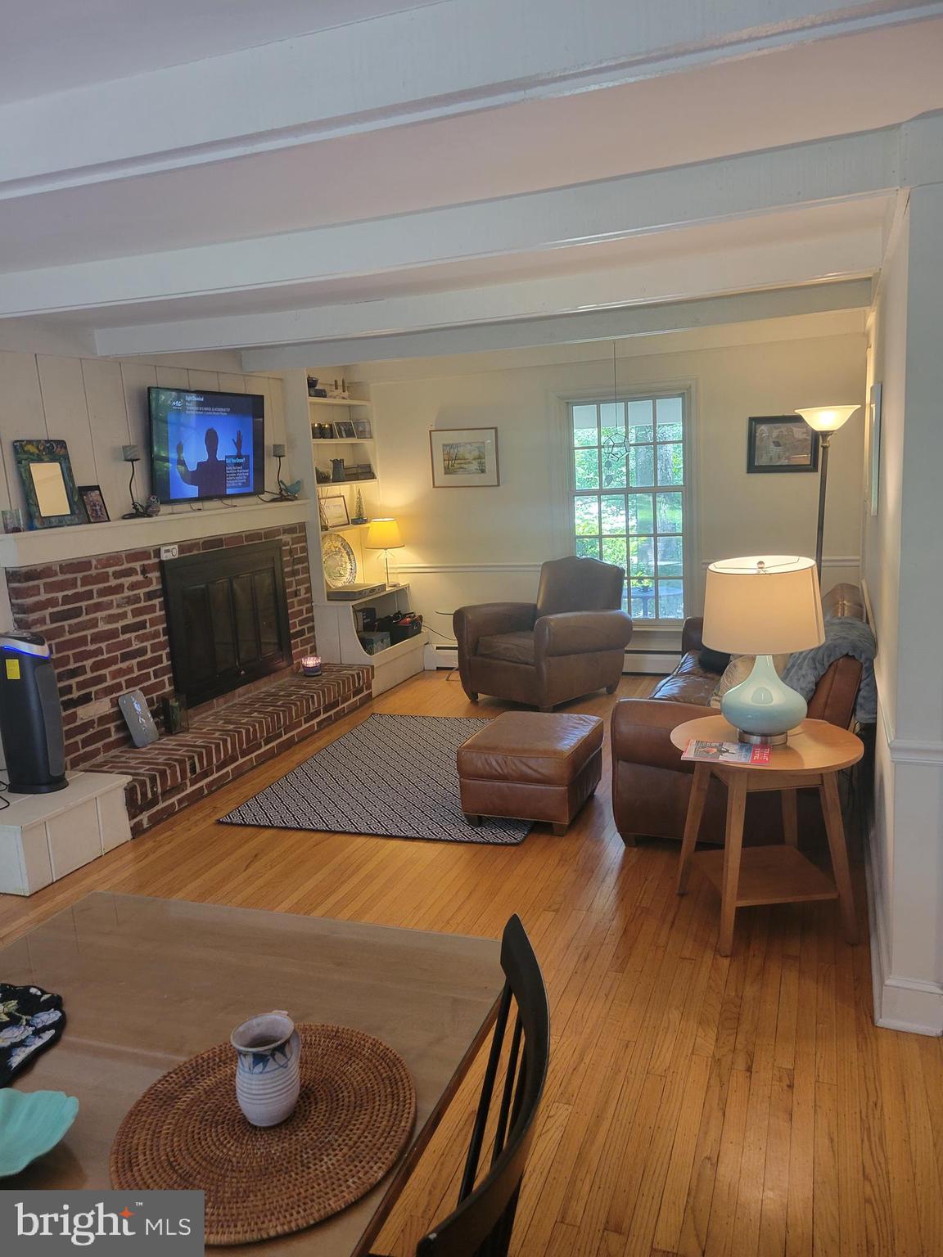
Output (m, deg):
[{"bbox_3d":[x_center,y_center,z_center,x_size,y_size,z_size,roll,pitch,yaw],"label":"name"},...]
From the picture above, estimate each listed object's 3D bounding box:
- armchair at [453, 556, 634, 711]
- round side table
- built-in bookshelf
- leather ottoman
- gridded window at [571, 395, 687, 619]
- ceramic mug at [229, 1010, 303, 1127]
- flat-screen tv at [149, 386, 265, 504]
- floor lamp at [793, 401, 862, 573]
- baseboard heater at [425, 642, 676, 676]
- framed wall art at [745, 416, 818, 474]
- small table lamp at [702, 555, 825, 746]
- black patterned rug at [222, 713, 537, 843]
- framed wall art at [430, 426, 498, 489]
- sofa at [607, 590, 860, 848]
[{"bbox_3d":[0.498,0.019,6.115,0.890,0.900,0.880,-12,13,-41],"label":"armchair"},{"bbox_3d":[0.971,0.666,3.122,0.600,0.620,0.600,-3,10,1],"label":"round side table"},{"bbox_3d":[-0.801,-0.716,6.799,0.480,2.260,0.950,0,11,20],"label":"built-in bookshelf"},{"bbox_3d":[0.269,0.628,4.255,0.510,0.380,0.510,1,11,24],"label":"leather ottoman"},{"bbox_3d":[1.119,-0.826,6.670,0.800,1.550,0.090,0,11,20],"label":"gridded window"},{"bbox_3d":[-0.255,0.561,1.206,0.081,0.115,0.109,1,11,24],"label":"ceramic mug"},{"bbox_3d":[-1.485,-1.046,5.415,0.060,0.620,1.080,6,13,20],"label":"flat-screen tv"},{"bbox_3d":[2.075,-0.427,5.657,0.360,1.760,0.360,3,12,20],"label":"floor lamp"},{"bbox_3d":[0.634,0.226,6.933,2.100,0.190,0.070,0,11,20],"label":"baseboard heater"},{"bbox_3d":[2.044,-1.207,6.212,0.446,0.360,0.030,0,11,20],"label":"framed wall art"},{"bbox_3d":[0.949,0.078,3.071,0.388,0.590,0.388,0,11,20],"label":"small table lamp"},{"bbox_3d":[-0.213,0.713,4.997,1.450,0.010,1.840,0,11,18],"label":"black patterned rug"},{"bbox_3d":[-0.053,-1.248,6.918,0.525,0.420,0.025,0,11,20],"label":"framed wall art"},{"bbox_3d":[1.309,0.312,4.341,0.910,0.850,1.820,1,11,23],"label":"sofa"}]

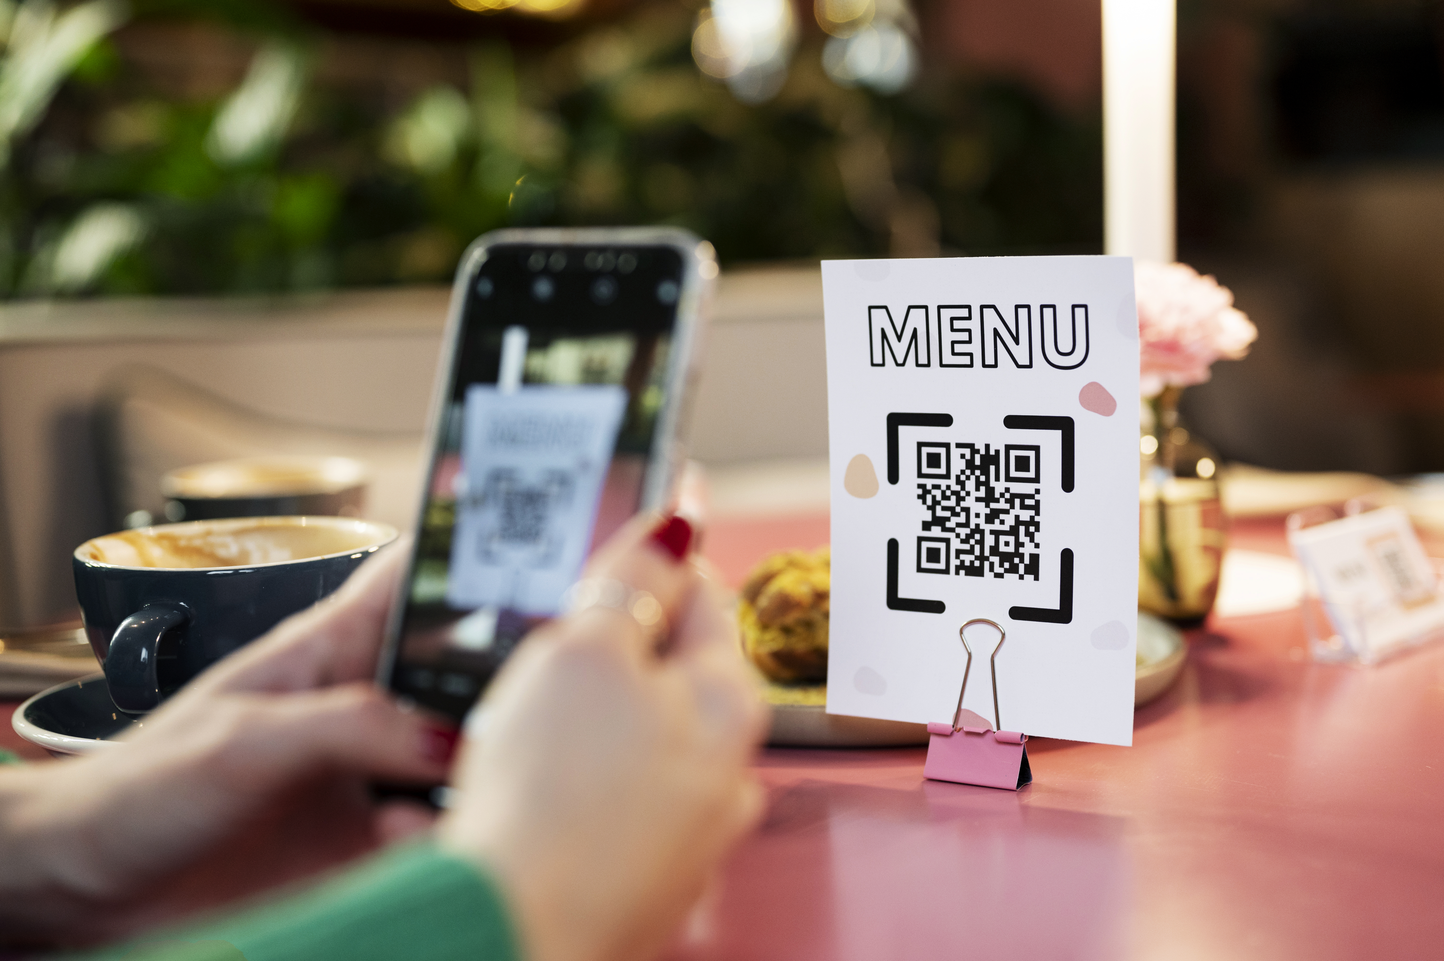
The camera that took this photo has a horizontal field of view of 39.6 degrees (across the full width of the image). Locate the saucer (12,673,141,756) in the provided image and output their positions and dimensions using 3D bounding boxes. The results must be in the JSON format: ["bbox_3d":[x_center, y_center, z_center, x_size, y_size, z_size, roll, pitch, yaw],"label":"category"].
[{"bbox_3d":[-0.160,0.086,0.681,0.154,0.021,0.154,-2,8,0],"label":"saucer"}]

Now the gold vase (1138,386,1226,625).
[{"bbox_3d":[0.182,0.011,0.845,0.062,0.100,0.062,-2,8,0],"label":"gold vase"}]

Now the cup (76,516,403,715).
[{"bbox_3d":[-0.162,0.056,0.663,0.106,0.068,0.134,-1,8,5],"label":"cup"}]

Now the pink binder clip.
[{"bbox_3d":[0.081,0.069,0.635,0.033,0.052,0.014,3,9,31],"label":"pink binder clip"}]

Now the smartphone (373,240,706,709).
[{"bbox_3d":[-0.047,0.011,0.508,0.076,0.152,0.011,4,-11,32],"label":"smartphone"}]

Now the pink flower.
[{"bbox_3d":[0.186,-0.063,0.834,0.076,0.060,0.074,-2,8,0],"label":"pink flower"}]

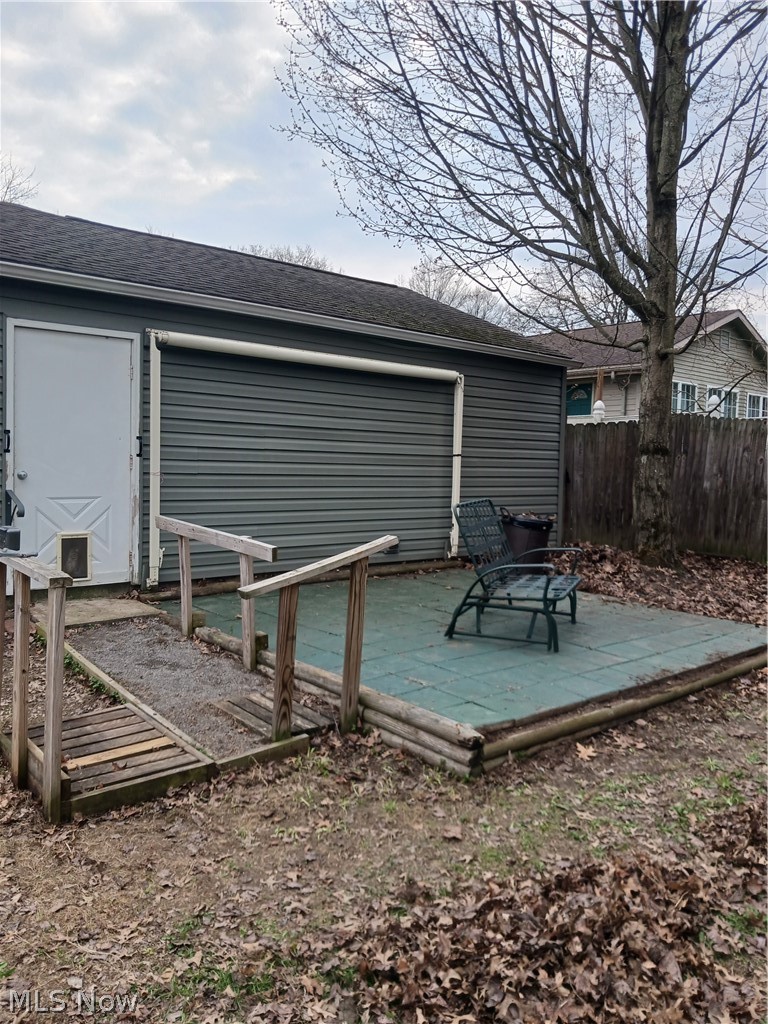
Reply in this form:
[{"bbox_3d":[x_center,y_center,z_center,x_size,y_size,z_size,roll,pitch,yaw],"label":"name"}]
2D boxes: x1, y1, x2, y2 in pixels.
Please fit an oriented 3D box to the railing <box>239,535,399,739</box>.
[{"bbox_3d":[-0.333,0.684,4.231,0.980,1.060,0.120,-2,5,-42],"label":"railing"}]

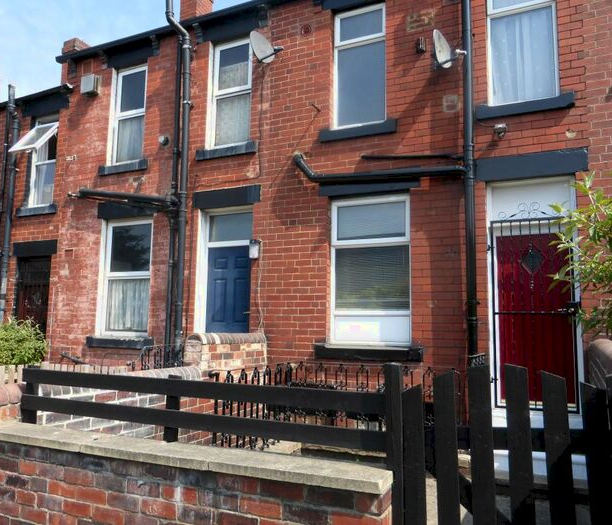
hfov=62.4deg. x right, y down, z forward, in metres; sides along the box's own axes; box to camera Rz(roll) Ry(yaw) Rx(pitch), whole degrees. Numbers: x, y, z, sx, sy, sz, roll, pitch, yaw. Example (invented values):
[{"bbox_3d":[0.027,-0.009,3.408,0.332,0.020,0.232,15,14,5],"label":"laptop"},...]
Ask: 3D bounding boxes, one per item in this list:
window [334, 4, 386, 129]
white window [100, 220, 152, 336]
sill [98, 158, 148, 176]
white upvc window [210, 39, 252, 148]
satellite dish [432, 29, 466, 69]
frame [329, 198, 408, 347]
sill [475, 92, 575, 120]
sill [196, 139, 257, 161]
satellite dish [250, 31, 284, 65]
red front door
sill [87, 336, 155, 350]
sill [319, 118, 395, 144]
[{"bbox_3d":[0.716,-2.498,6.493,0.728,1.554,0.100,-2,-6,26],"label":"window"},{"bbox_3d":[-2.712,0.256,7.852,1.065,1.814,0.100,-2,-6,26],"label":"white window"},{"bbox_3d":[-2.817,-1.475,7.971,1.016,0.146,0.170,-2,-6,26],"label":"sill"},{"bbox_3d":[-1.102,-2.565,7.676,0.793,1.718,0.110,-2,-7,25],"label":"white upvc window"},{"bbox_3d":[1.656,-2.475,5.890,0.420,0.470,0.490,-5,-8,40],"label":"satellite dish"},{"bbox_3d":[0.803,0.112,6.171,1.036,1.805,0.100,-2,-6,26],"label":"frame"},{"bbox_3d":[2.365,-1.664,5.491,0.955,0.137,0.170,-2,-6,26],"label":"sill"},{"bbox_3d":[-1.155,-1.619,7.490,1.052,0.155,0.155,-2,-7,25],"label":"sill"},{"bbox_3d":[-0.551,-2.978,6.986,0.420,0.470,0.490,-5,-8,40],"label":"satellite dish"},{"bbox_3d":[2.528,0.602,5.628,0.765,1.900,0.055,-2,-7,25],"label":"red front door"},{"bbox_3d":[-2.889,1.268,7.955,1.392,0.156,0.155,-2,-7,25],"label":"sill"},{"bbox_3d":[0.668,-1.609,6.304,0.980,0.158,0.170,-2,-6,26],"label":"sill"}]

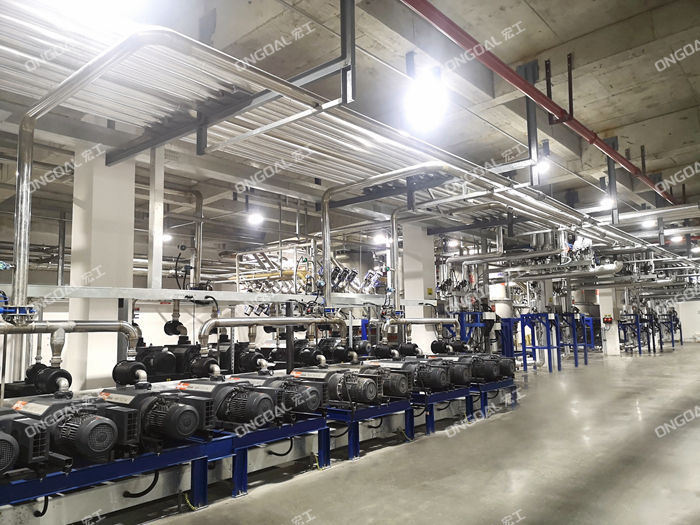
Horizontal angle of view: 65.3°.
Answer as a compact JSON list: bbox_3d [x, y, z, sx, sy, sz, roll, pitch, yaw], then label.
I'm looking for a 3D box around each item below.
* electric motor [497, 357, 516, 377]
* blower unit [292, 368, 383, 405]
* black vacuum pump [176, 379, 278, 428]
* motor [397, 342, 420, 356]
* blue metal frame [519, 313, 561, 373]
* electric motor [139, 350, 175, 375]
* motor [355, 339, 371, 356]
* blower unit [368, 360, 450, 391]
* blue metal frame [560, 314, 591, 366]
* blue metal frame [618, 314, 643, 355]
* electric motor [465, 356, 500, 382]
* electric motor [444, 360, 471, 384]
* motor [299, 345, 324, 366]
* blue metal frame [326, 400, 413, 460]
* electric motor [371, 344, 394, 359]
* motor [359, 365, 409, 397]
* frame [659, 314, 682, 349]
[{"bbox_3d":[2.946,2.005,10.562,0.436,0.310,0.281,-7,-9,40],"label":"electric motor"},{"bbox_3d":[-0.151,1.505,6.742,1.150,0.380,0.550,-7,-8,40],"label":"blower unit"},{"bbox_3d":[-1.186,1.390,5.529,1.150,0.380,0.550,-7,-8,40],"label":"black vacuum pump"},{"bbox_3d":[1.060,1.554,9.770,0.320,0.252,0.252,-7,-9,40],"label":"motor"},{"bbox_3d":[6.201,2.597,17.717,0.920,1.820,0.900,-7,-9,40],"label":"blue metal frame"},{"bbox_3d":[-2.437,1.287,6.969,0.436,0.310,0.281,-7,-9,40],"label":"electric motor"},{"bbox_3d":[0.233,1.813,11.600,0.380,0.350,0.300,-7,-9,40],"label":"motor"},{"bbox_3d":[0.985,1.844,8.931,1.242,0.446,0.543,-7,-9,40],"label":"blower unit"},{"bbox_3d":[8.189,2.906,20.471,0.892,1.921,1.067,-7,-9,40],"label":"blue metal frame"},{"bbox_3d":[13.080,3.331,25.406,0.920,1.820,0.900,-7,-9,40],"label":"blue metal frame"},{"bbox_3d":[2.388,1.898,9.866,0.530,0.380,0.320,-7,-9,40],"label":"electric motor"},{"bbox_3d":[1.756,1.866,9.187,0.436,0.310,0.281,-7,-9,40],"label":"electric motor"},{"bbox_3d":[-0.557,1.341,7.791,0.300,0.270,0.260,-7,-9,40],"label":"motor"},{"bbox_3d":[0.081,2.180,7.371,1.000,0.550,1.330,-7,-9,40],"label":"blue metal frame"},{"bbox_3d":[0.566,1.494,9.203,0.310,0.250,0.260,-7,-9,40],"label":"electric motor"},{"bbox_3d":[0.468,1.520,6.984,0.520,0.310,0.280,-7,-8,40],"label":"motor"},{"bbox_3d":[15.528,3.340,26.501,0.750,1.570,1.400,-7,-8,40],"label":"frame"}]

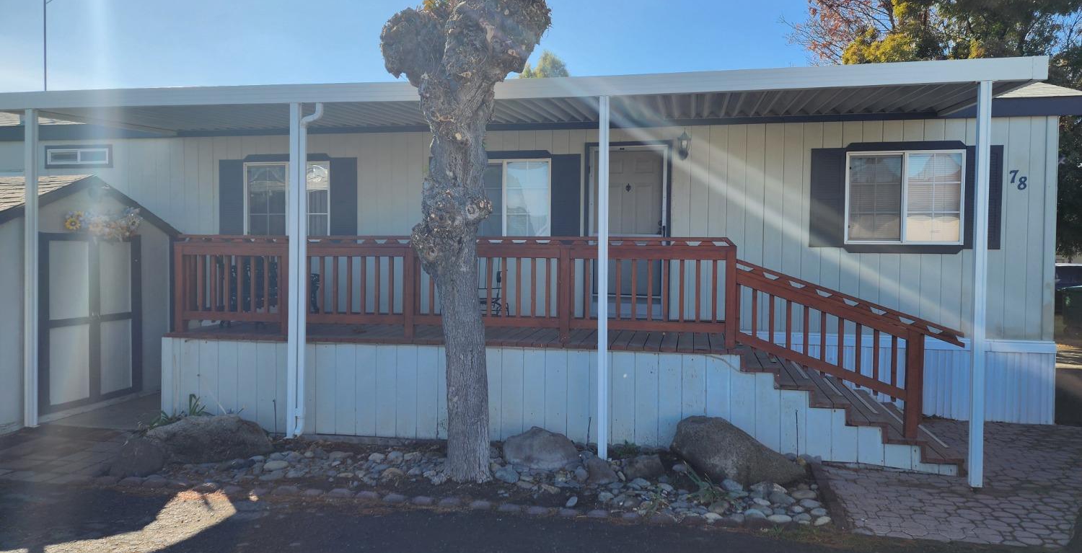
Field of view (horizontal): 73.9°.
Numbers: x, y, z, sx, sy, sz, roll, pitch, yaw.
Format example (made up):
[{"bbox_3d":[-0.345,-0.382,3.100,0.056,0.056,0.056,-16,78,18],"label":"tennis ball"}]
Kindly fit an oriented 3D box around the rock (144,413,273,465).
[{"bbox_3d":[-2.881,1.371,6.220,1.100,0.335,0.660,1,1,11],"label":"rock"}]

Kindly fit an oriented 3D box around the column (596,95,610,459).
[{"bbox_3d":[0.533,0.012,6.100,0.078,3.085,0.078,1,1,11],"label":"column"}]

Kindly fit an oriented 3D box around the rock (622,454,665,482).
[{"bbox_3d":[0.811,1.504,5.700,0.315,0.160,0.260,1,1,11],"label":"rock"}]

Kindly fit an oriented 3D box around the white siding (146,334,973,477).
[{"bbox_3d":[-0.197,1.101,6.550,7.310,0.915,0.100,1,1,11],"label":"white siding"}]

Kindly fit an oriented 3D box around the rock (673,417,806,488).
[{"bbox_3d":[1.585,1.366,5.750,1.040,0.455,0.600,1,1,11],"label":"rock"}]

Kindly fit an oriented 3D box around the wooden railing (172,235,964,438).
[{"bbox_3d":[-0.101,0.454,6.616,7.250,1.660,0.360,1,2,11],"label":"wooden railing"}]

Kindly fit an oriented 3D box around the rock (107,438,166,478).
[{"bbox_3d":[-3.204,1.418,5.700,0.430,0.250,0.380,1,1,11],"label":"rock"}]

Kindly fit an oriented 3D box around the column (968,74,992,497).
[{"bbox_3d":[3.397,0.064,5.559,0.078,3.140,0.078,1,1,11],"label":"column"}]

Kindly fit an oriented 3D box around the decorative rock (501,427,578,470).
[{"bbox_3d":[0.004,1.419,6.030,0.630,0.300,0.420,1,1,11],"label":"decorative rock"}]

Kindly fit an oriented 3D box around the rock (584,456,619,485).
[{"bbox_3d":[0.472,1.494,5.570,0.265,0.175,0.250,1,1,11],"label":"rock"}]

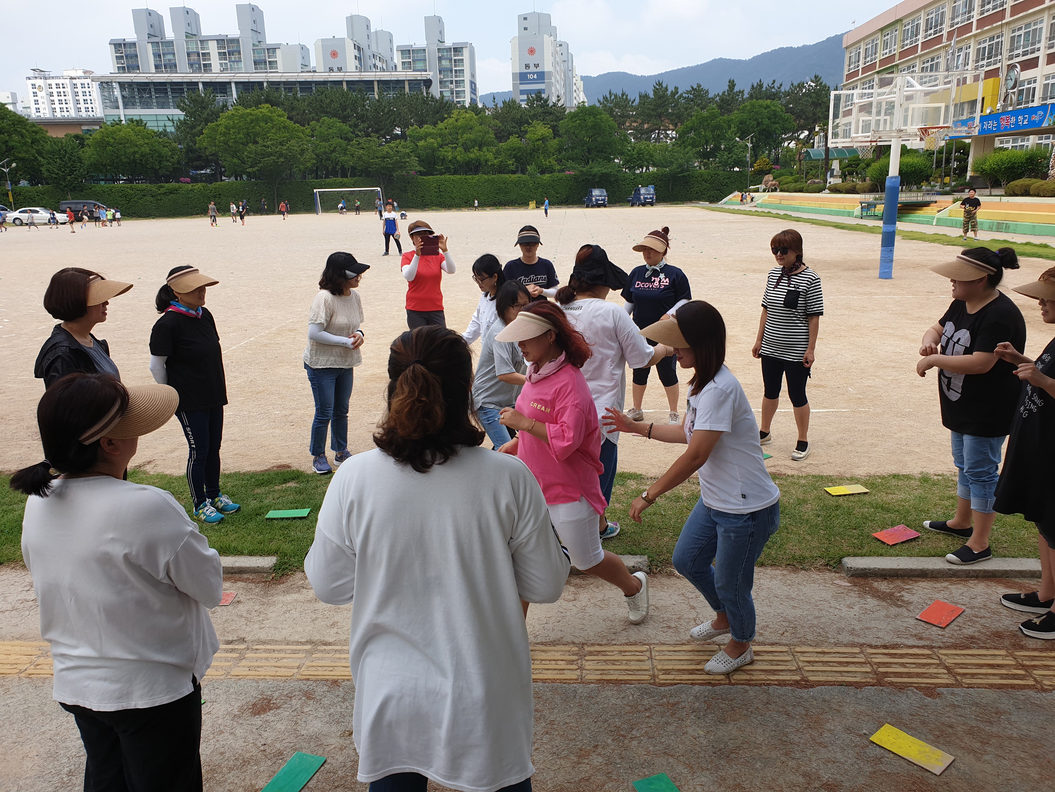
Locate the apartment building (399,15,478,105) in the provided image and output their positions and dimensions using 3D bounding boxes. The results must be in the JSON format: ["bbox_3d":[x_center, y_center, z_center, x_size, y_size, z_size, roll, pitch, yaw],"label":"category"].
[{"bbox_3d":[-25.225,-82.182,229.622,20.500,51.181,12.000,0,14,5],"label":"apartment building"}]

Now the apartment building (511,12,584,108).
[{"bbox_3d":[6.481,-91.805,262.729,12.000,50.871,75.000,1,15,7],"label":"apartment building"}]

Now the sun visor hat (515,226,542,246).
[{"bbox_3d":[0.010,-1.347,6.726,0.250,0.150,0.260,-2,14,0],"label":"sun visor hat"}]

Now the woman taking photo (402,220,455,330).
[{"bbox_3d":[-0.925,-0.791,7.428,0.500,1.675,0.450,-4,15,-10],"label":"woman taking photo"}]

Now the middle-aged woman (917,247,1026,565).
[{"bbox_3d":[2.330,0.028,4.139,0.460,1.590,0.530,-4,15,-10],"label":"middle-aged woman"}]

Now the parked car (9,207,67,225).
[{"bbox_3d":[-40.394,-14.848,65.600,4.750,1.420,1.820,-4,14,-8],"label":"parked car"}]

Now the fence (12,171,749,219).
[{"bbox_3d":[-12.760,-20.930,82.500,75.611,3.400,1.000,-4,15,-8],"label":"fence"}]

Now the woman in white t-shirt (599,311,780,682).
[{"bbox_3d":[0.669,0.382,3.172,0.660,1.490,0.480,-4,15,-11],"label":"woman in white t-shirt"}]

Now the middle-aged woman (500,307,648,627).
[{"bbox_3d":[0.190,0.350,3.393,0.680,1.496,0.480,-9,16,-26],"label":"middle-aged woman"}]

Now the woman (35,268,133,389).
[{"bbox_3d":[-2.128,0.171,3.973,0.400,1.620,0.480,0,15,6],"label":"woman"}]

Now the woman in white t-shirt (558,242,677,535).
[{"bbox_3d":[0.473,-0.022,4.435,0.550,1.624,0.580,12,20,43],"label":"woman in white t-shirt"}]

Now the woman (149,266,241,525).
[{"bbox_3d":[-2.030,-0.005,4.834,0.460,1.554,0.440,4,15,21],"label":"woman"}]

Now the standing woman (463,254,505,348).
[{"bbox_3d":[-0.271,-0.208,5.513,0.400,1.540,0.480,-12,18,-35],"label":"standing woman"}]

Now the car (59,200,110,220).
[{"bbox_3d":[-41.580,-17.467,75.000,5.100,1.950,1.900,-4,15,-9],"label":"car"}]

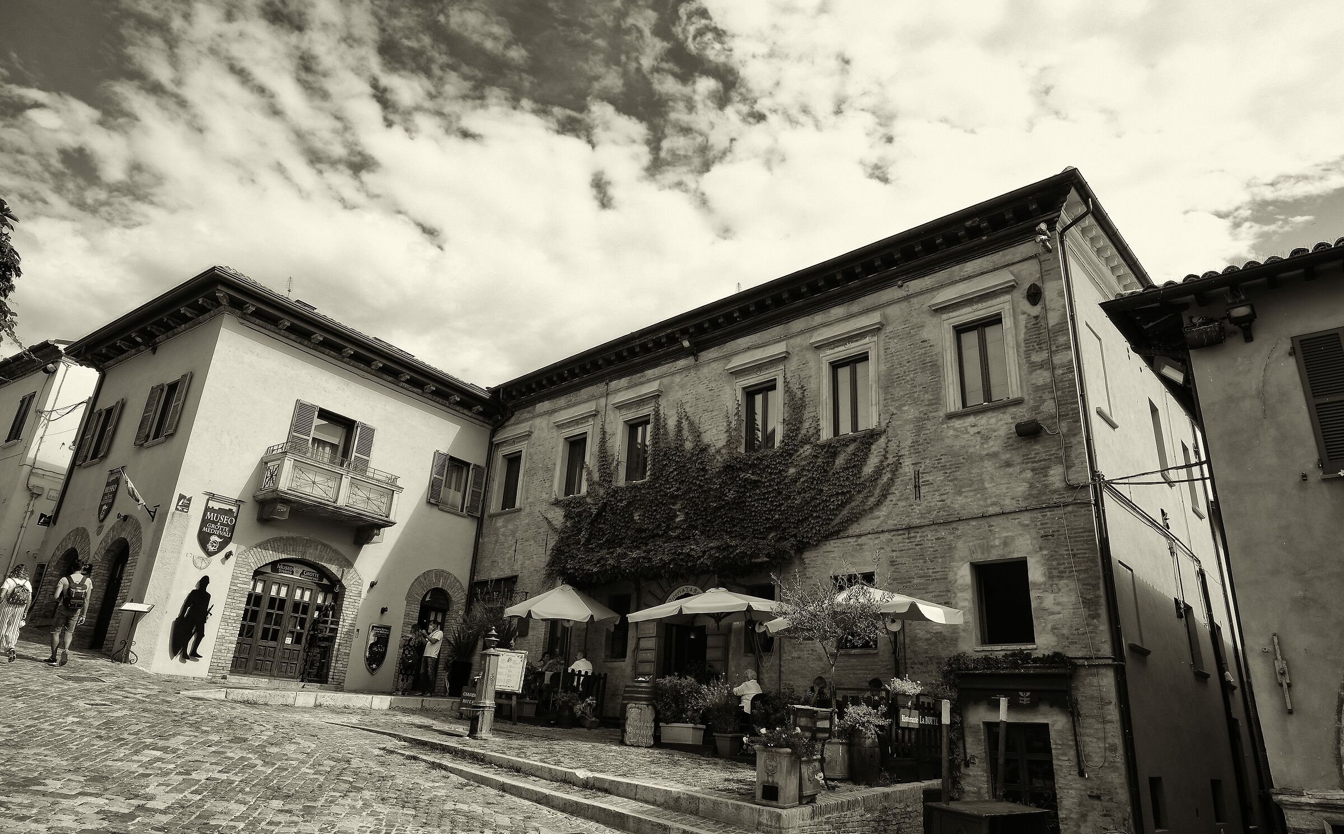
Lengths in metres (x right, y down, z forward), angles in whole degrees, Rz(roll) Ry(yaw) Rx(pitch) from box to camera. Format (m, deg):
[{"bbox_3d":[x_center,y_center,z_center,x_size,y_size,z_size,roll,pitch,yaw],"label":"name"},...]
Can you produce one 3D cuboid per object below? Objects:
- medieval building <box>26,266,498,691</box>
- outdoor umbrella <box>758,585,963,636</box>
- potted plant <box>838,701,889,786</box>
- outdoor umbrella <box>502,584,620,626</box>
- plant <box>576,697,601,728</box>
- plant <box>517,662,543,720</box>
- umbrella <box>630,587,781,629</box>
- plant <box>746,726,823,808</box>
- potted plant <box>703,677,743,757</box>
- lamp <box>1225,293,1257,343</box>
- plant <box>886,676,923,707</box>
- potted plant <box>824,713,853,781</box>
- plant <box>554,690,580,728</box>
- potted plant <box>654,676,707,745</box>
[{"bbox_3d":[-10.665,2.579,21.459,7.514,9.037,8.885,-12,-25,33],"label":"medieval building"},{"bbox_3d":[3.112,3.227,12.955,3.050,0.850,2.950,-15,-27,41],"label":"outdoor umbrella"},{"bbox_3d":[3.065,5.207,12.539,0.750,1.180,0.720,-15,-27,41],"label":"potted plant"},{"bbox_3d":[-2.382,4.028,16.935,2.450,0.720,2.450,2,-21,1],"label":"outdoor umbrella"},{"bbox_3d":[-1.739,6.135,16.355,0.500,0.660,0.480,-15,-27,41],"label":"plant"},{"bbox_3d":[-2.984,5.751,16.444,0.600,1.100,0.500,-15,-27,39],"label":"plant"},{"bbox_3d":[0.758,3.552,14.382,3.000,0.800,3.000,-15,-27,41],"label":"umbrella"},{"bbox_3d":[1.466,4.640,10.473,0.850,0.990,0.750,-9,-24,31],"label":"plant"},{"bbox_3d":[0.844,4.945,12.859,0.540,1.200,0.540,-15,-27,39],"label":"potted plant"},{"bbox_3d":[6.720,-1.171,9.248,0.290,0.540,0.340,-15,-27,41],"label":"lamp"},{"bbox_3d":[3.537,4.186,11.923,0.420,0.420,0.400,-15,-27,39],"label":"plant"},{"bbox_3d":[2.364,4.669,11.098,0.390,0.870,0.390,2,-21,1],"label":"potted plant"},{"bbox_3d":[-2.167,6.046,16.271,0.500,0.750,0.500,3,-20,1],"label":"plant"},{"bbox_3d":[0.155,5.537,14.699,0.980,1.250,0.600,-15,-27,41],"label":"potted plant"}]

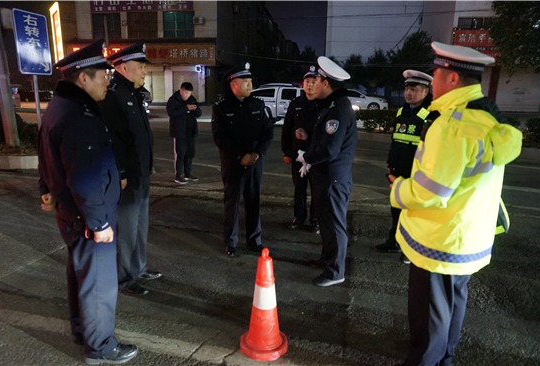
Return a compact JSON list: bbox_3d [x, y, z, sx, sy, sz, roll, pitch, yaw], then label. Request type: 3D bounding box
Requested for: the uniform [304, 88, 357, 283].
[{"bbox_3d":[0.526,0.042,2.989,0.420,1.580,0.520,3,14,12],"label":"uniform"}]

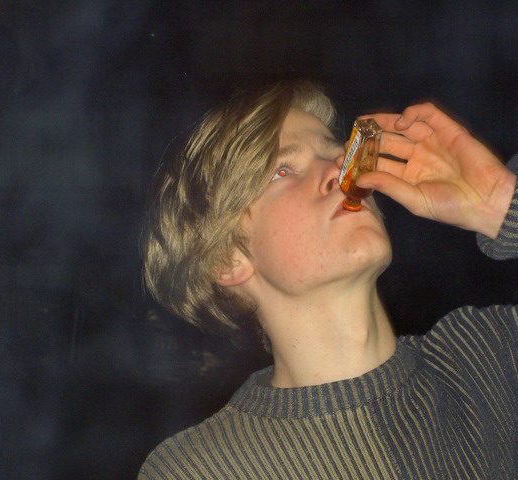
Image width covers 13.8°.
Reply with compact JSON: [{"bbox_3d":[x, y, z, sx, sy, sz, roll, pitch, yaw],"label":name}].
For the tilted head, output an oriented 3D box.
[{"bbox_3d":[-0.004,-0.031,2.020,0.205,0.235,0.230,-3,-43,-29],"label":"tilted head"}]

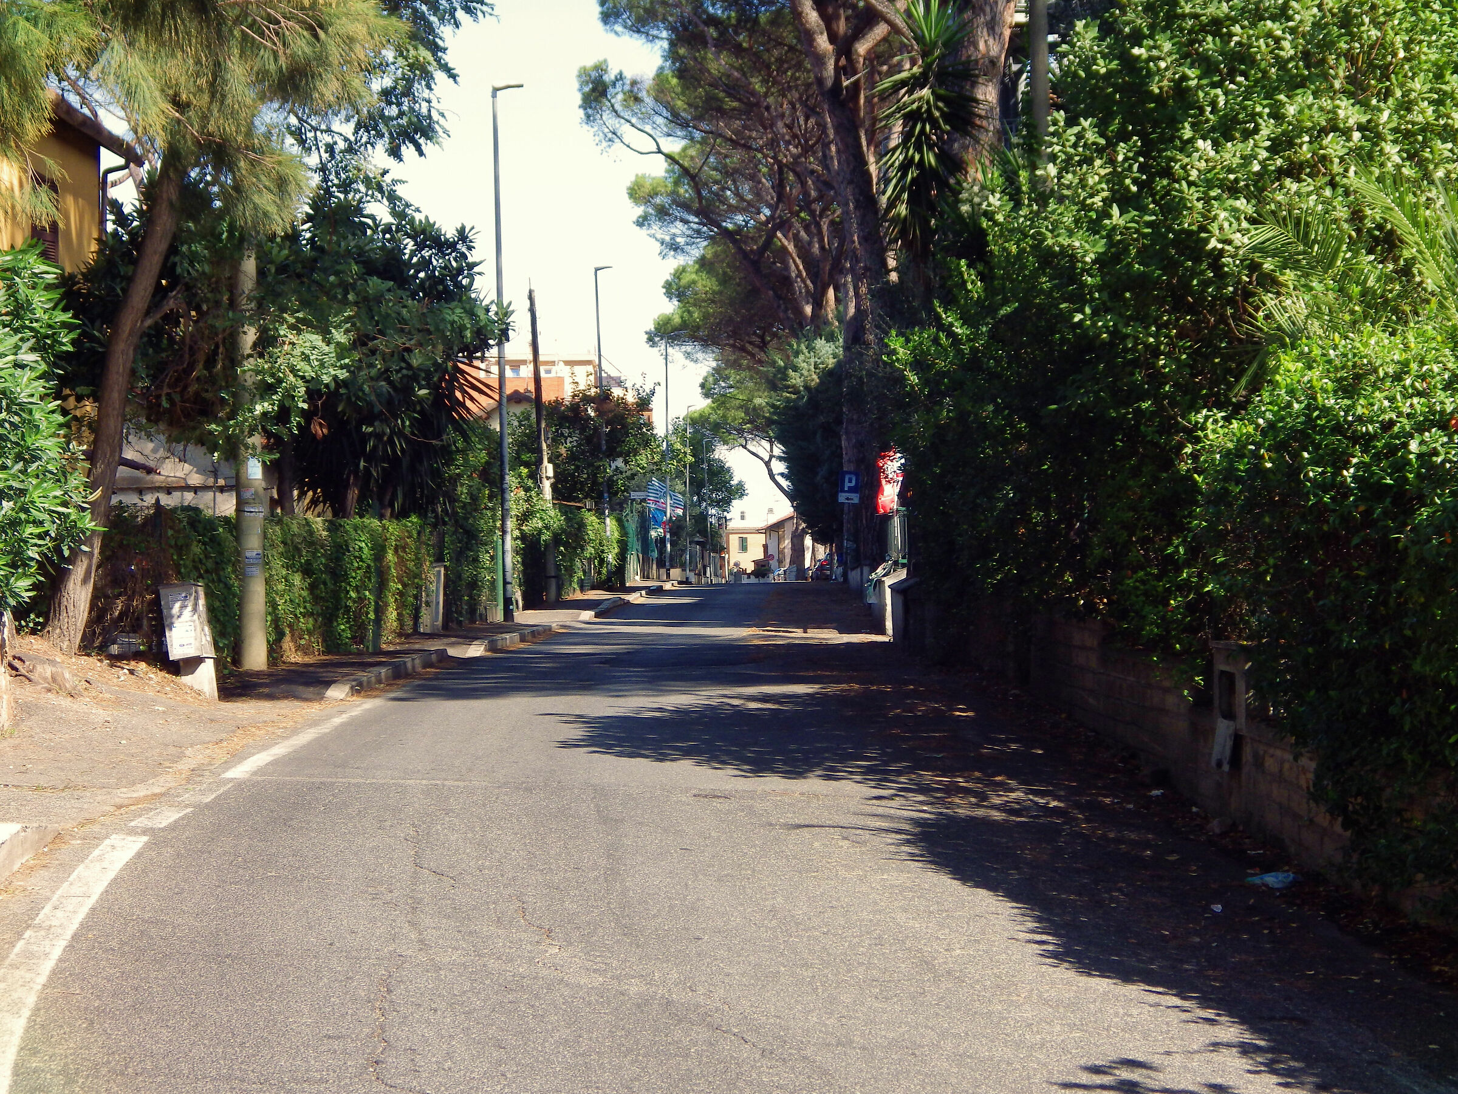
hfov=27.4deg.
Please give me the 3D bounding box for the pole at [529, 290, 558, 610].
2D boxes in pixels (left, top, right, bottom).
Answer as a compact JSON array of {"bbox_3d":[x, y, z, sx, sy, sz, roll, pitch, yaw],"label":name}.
[{"bbox_3d":[-3.540,-1.950,57.200,0.330,6.050,0.260,-4,0,0],"label":"pole"}]

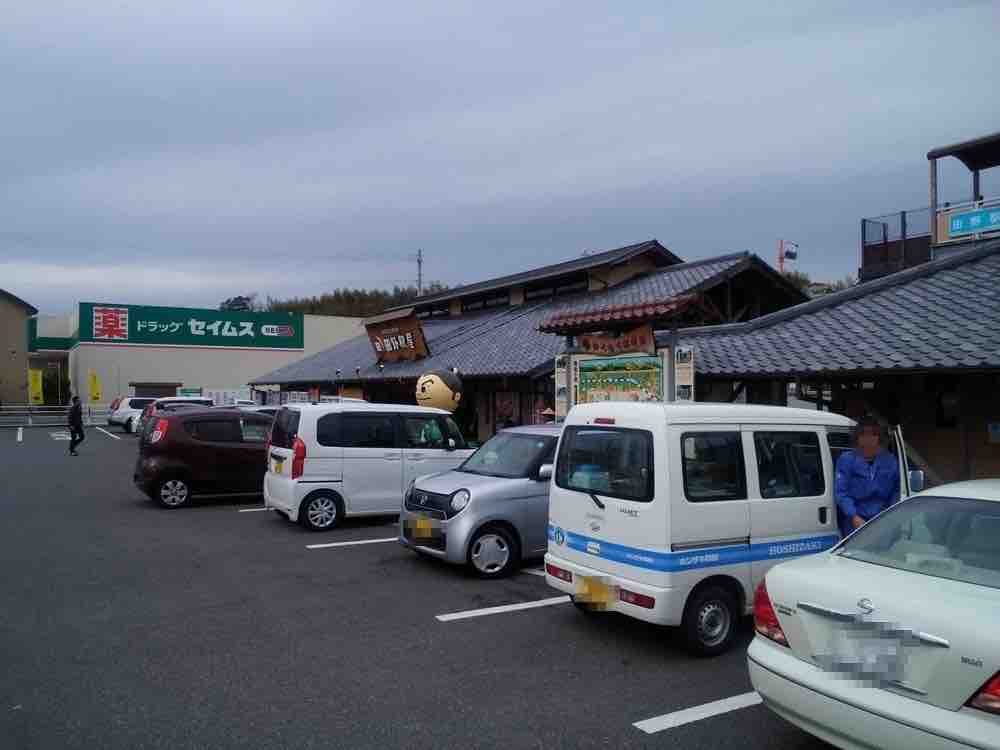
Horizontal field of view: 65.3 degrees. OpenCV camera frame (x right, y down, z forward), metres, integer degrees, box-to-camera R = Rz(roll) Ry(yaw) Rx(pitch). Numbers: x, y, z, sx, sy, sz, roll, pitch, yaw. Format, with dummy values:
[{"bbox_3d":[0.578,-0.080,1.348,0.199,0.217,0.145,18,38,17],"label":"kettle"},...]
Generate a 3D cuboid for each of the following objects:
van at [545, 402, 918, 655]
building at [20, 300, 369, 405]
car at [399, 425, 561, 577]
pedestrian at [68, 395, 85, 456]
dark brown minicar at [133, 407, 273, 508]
[{"bbox_3d":[2.189,1.212,6.998,3.395,1.875,1.500,3,-3,-32],"label":"van"},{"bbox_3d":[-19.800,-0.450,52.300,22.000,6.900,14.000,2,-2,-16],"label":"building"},{"bbox_3d":[0.495,1.389,9.421,3.395,1.610,1.490,3,-3,-35],"label":"car"},{"bbox_3d":[-12.060,1.447,22.232,0.440,1.690,0.480,1,-2,7],"label":"pedestrian"},{"bbox_3d":[-4.623,1.409,13.891,3.395,1.620,1.490,3,-3,-37],"label":"dark brown minicar"}]

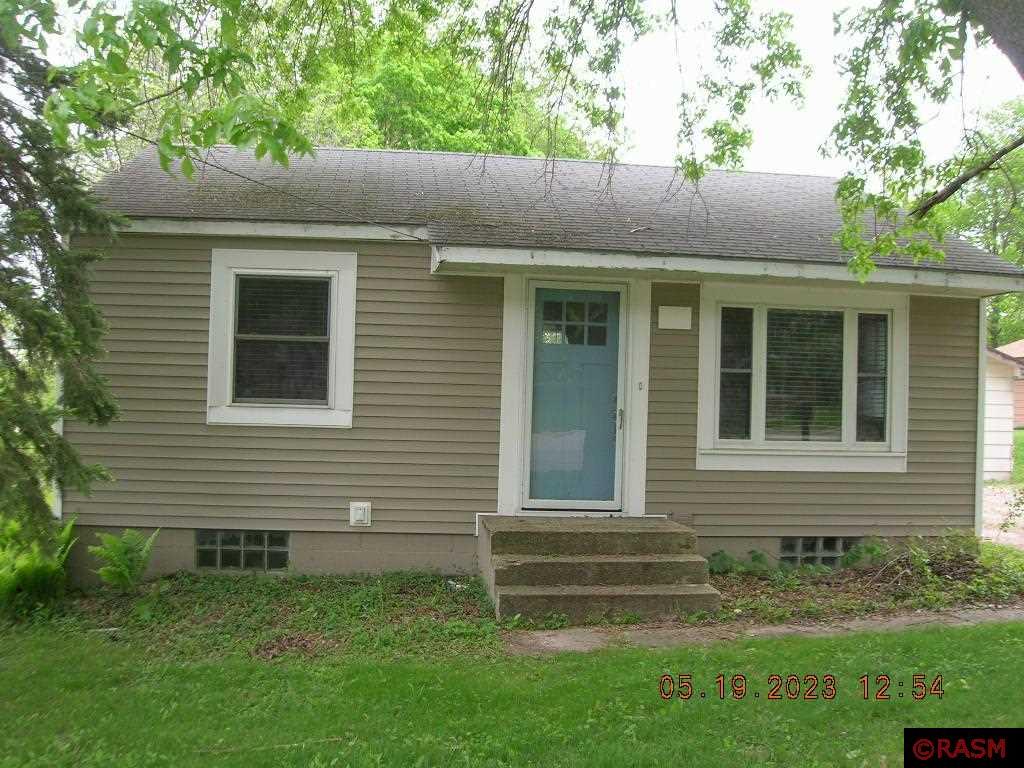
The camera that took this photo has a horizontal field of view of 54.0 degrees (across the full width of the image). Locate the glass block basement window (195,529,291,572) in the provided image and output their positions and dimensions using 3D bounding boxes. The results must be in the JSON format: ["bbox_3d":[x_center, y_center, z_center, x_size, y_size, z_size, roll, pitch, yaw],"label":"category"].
[{"bbox_3d":[-2.338,1.463,8.760,0.800,0.350,0.090,2,-2,-7],"label":"glass block basement window"}]

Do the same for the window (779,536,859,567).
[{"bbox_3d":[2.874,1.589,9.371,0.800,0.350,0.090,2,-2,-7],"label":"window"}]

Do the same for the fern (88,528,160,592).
[{"bbox_3d":[-3.204,1.459,8.315,0.550,0.510,0.500,2,-2,-7],"label":"fern"}]

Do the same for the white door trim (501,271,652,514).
[{"bbox_3d":[0.570,0.099,9.097,1.350,2.130,0.120,2,-2,-7],"label":"white door trim"}]

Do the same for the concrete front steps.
[{"bbox_3d":[0.663,1.505,8.317,1.700,0.585,1.500,2,-2,-7],"label":"concrete front steps"}]

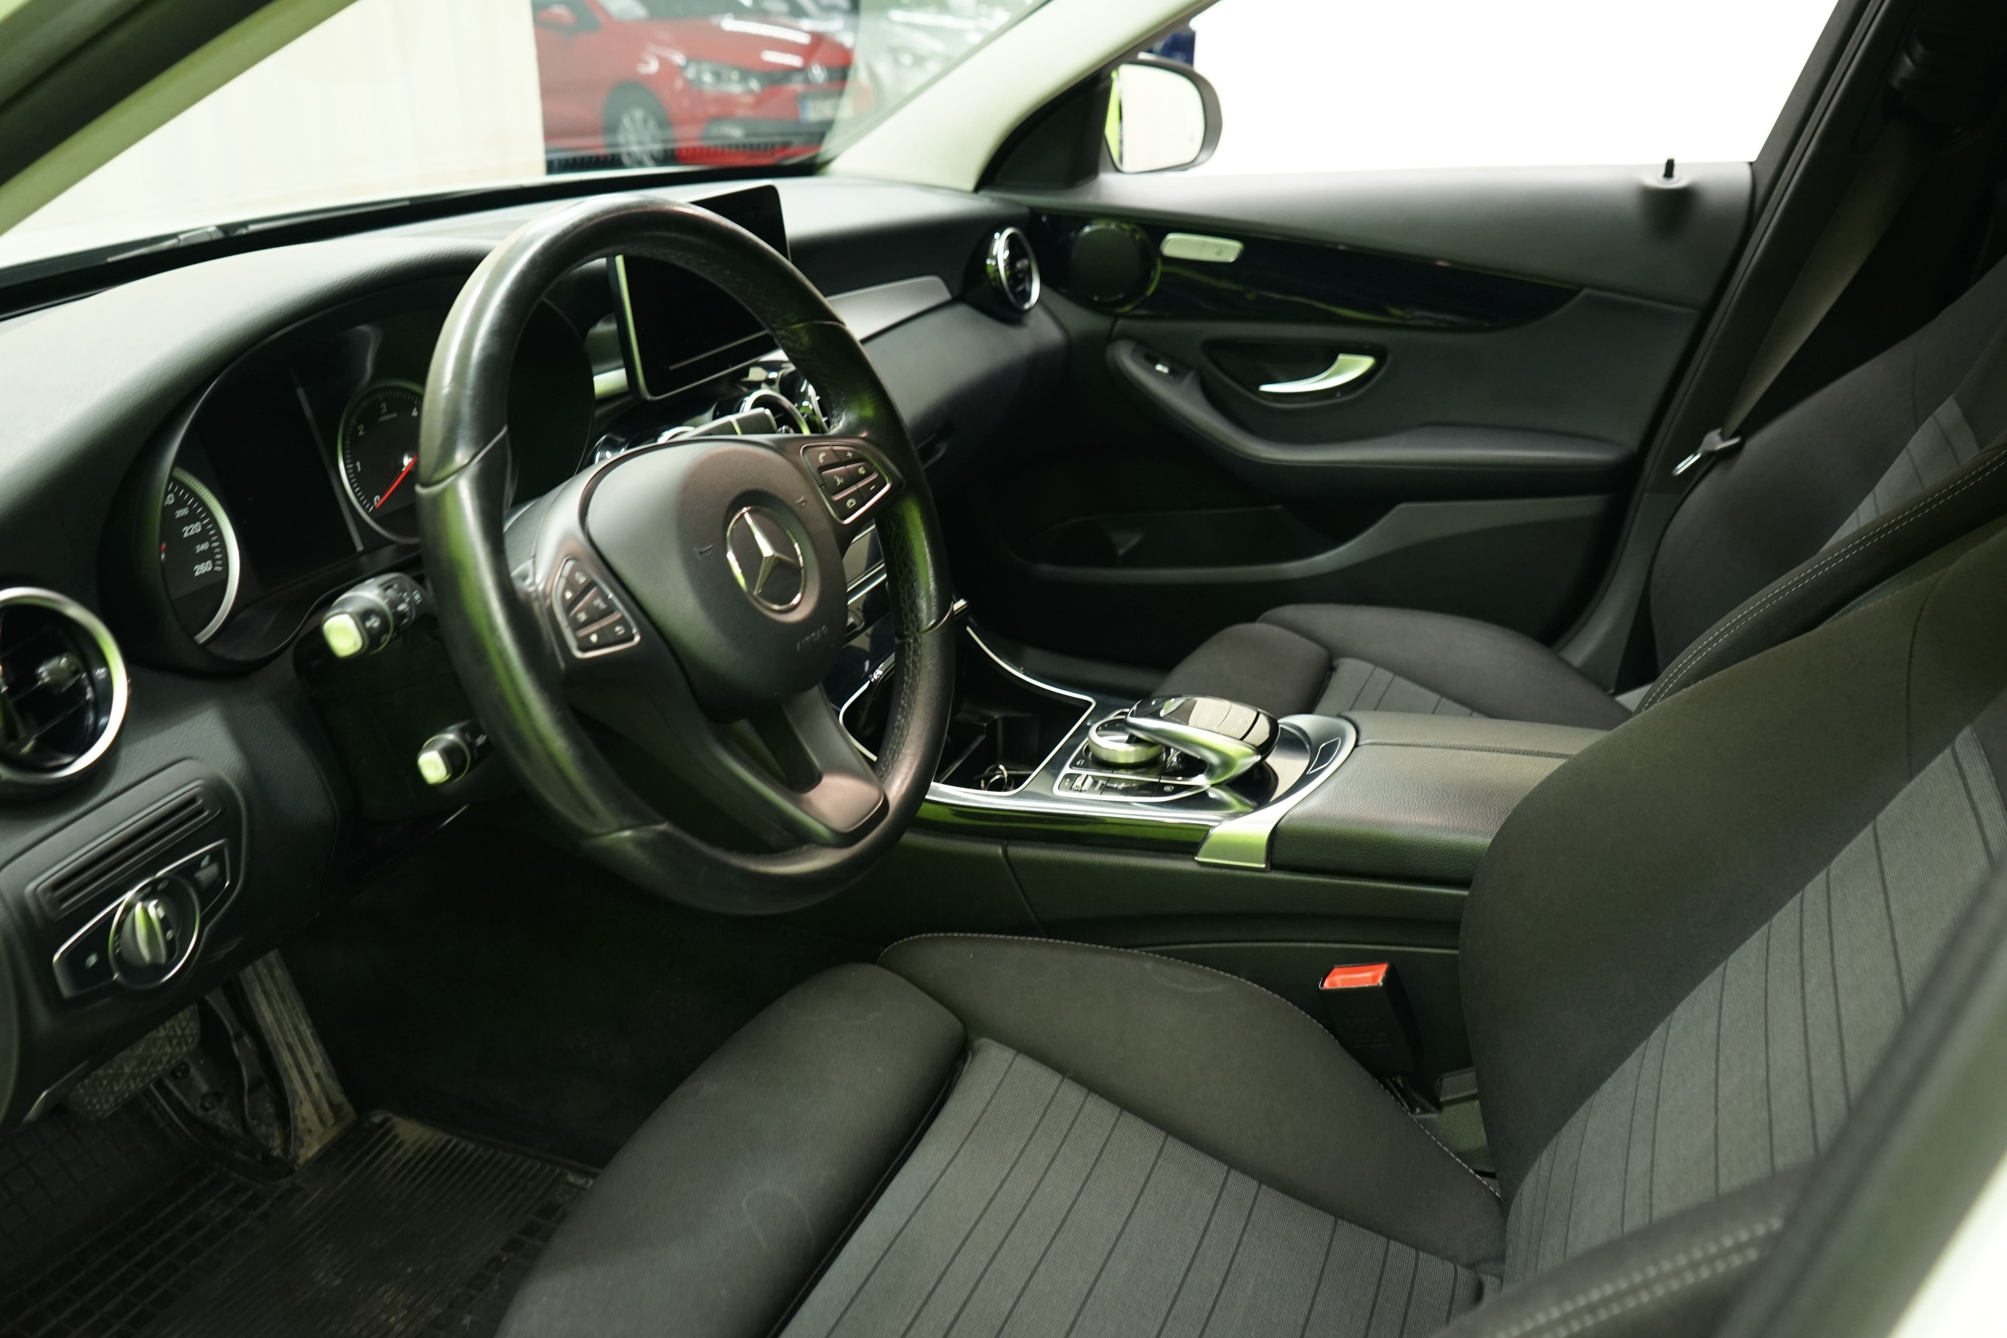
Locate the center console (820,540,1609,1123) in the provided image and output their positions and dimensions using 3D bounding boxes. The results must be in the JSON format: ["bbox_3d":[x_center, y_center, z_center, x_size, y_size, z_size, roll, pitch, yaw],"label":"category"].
[{"bbox_3d":[0.159,0.110,1.201,0.720,0.340,0.260,9,27,23],"label":"center console"}]

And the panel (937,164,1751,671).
[{"bbox_3d":[0.320,-0.255,1.800,0.880,0.640,0.140,9,27,23],"label":"panel"}]

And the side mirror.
[{"bbox_3d":[0.193,-0.685,1.937,0.115,0.145,0.195,16,30,34],"label":"side mirror"}]

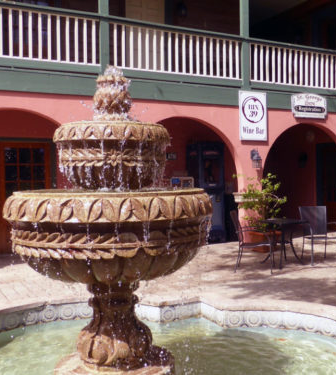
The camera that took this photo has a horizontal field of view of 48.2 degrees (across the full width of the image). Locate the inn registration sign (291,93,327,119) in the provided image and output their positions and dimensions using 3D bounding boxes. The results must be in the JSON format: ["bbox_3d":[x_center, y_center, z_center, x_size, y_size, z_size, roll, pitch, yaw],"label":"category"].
[{"bbox_3d":[3.126,-1.783,8.267,0.938,0.527,0.060,-2,1,-23],"label":"inn registration sign"}]

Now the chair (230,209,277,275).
[{"bbox_3d":[1.332,0.840,5.890,0.610,0.890,0.560,-1,1,12],"label":"chair"}]

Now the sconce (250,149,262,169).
[{"bbox_3d":[1.820,-0.586,7.722,0.160,0.400,0.220,-2,1,-23],"label":"sconce"}]

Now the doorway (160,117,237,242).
[{"bbox_3d":[0.243,-0.036,7.440,2.441,2.629,0.450,-2,1,-23],"label":"doorway"}]

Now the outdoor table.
[{"bbox_3d":[1.908,0.917,6.206,0.760,0.710,0.760,-2,1,-23],"label":"outdoor table"}]

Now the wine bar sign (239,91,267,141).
[{"bbox_3d":[1.765,-1.465,7.719,0.659,1.015,0.050,-2,1,-23],"label":"wine bar sign"}]

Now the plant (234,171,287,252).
[{"bbox_3d":[1.786,0.475,7.373,0.950,1.540,0.820,-2,1,-23],"label":"plant"}]

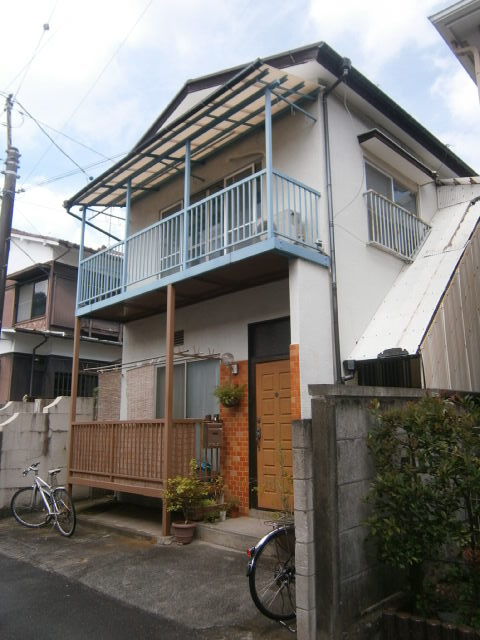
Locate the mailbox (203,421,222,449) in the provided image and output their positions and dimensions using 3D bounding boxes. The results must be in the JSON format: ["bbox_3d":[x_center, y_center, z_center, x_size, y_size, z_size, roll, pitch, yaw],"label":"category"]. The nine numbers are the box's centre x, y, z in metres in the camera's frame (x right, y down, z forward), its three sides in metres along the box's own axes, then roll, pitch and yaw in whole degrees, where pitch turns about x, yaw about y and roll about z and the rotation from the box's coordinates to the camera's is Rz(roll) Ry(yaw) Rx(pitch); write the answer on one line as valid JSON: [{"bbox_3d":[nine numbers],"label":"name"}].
[{"bbox_3d":[-0.384,1.662,6.951,0.280,0.360,0.150,12,-17,-44],"label":"mailbox"}]

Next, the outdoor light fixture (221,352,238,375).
[{"bbox_3d":[-0.148,0.651,7.254,0.240,0.310,0.180,12,-17,-44],"label":"outdoor light fixture"}]

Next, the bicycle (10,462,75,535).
[{"bbox_3d":[-2.922,2.709,7.322,1.600,1.000,0.540,-11,-16,38],"label":"bicycle"}]

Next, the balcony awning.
[{"bbox_3d":[-1.110,-2.706,8.074,5.100,0.150,1.400,-13,-1,44],"label":"balcony awning"}]

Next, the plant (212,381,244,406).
[{"bbox_3d":[-0.161,1.103,7.143,0.310,0.370,0.400,12,-17,-44],"label":"plant"}]

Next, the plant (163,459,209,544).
[{"bbox_3d":[-0.719,2.366,6.321,0.500,1.060,0.530,-1,-12,0],"label":"plant"}]

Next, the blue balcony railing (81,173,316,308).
[{"bbox_3d":[-1.027,-0.971,7.841,1.060,0.930,4.950,12,-17,-44],"label":"blue balcony railing"}]

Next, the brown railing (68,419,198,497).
[{"bbox_3d":[-1.764,2.127,7.642,0.620,1.040,2.920,12,-17,-44],"label":"brown railing"}]

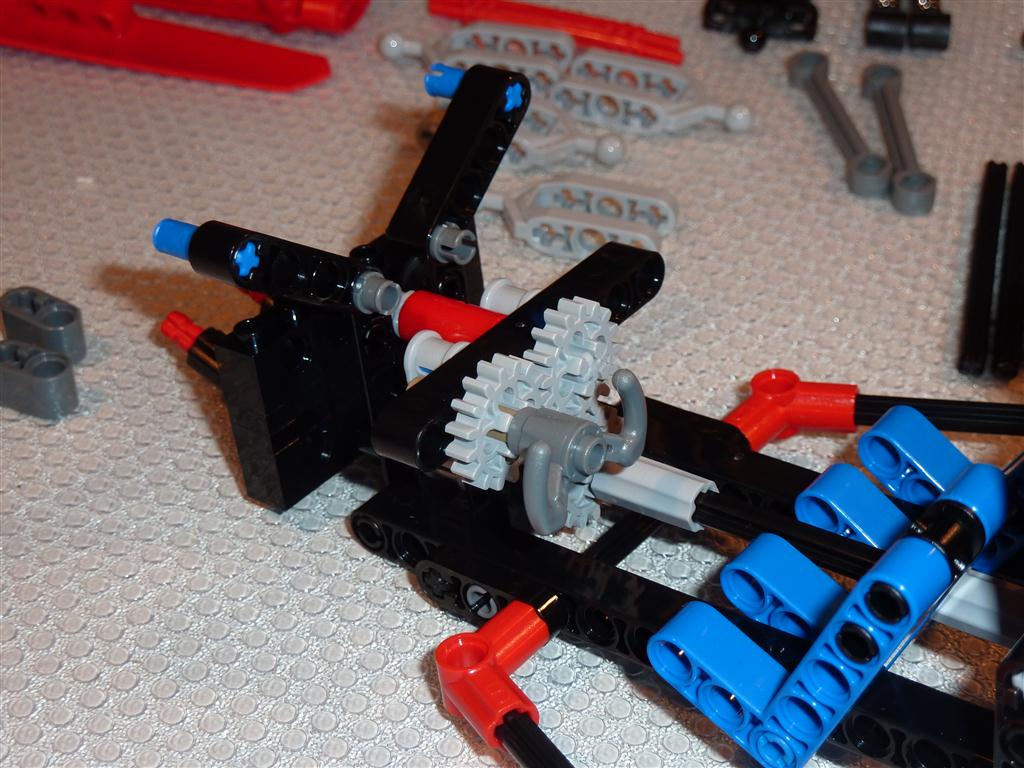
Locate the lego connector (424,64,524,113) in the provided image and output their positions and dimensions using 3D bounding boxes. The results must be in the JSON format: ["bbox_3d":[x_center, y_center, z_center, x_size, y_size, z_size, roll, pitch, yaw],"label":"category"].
[{"bbox_3d":[-0.006,-0.045,0.279,0.016,0.006,0.006,18,40,34],"label":"lego connector"}]

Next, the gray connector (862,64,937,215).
[{"bbox_3d":[0.073,-0.047,0.356,0.008,0.005,0.048,0,39,-1],"label":"gray connector"}]

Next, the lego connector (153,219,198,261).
[{"bbox_3d":[-0.040,-0.018,0.244,0.016,0.006,0.006,18,40,34],"label":"lego connector"}]

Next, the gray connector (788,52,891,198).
[{"bbox_3d":[0.063,-0.050,0.360,0.008,0.005,0.048,-5,39,-8],"label":"gray connector"}]

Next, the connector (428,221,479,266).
[{"bbox_3d":[-0.012,-0.021,0.271,0.012,0.006,0.006,18,40,34],"label":"connector"}]

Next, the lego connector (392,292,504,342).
[{"bbox_3d":[-0.007,-0.008,0.264,0.016,0.008,0.008,18,40,34],"label":"lego connector"}]

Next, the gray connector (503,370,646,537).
[{"bbox_3d":[0.006,0.008,0.237,0.015,0.015,0.021,18,40,34],"label":"gray connector"}]

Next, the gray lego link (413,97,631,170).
[{"bbox_3d":[0.003,-0.048,0.354,0.039,0.008,0.016,13,41,14],"label":"gray lego link"}]

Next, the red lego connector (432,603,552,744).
[{"bbox_3d":[-0.003,0.037,0.237,0.014,0.008,0.024,-6,29,9],"label":"red lego connector"}]

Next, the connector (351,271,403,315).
[{"bbox_3d":[-0.022,-0.014,0.260,0.012,0.006,0.006,18,40,34],"label":"connector"}]

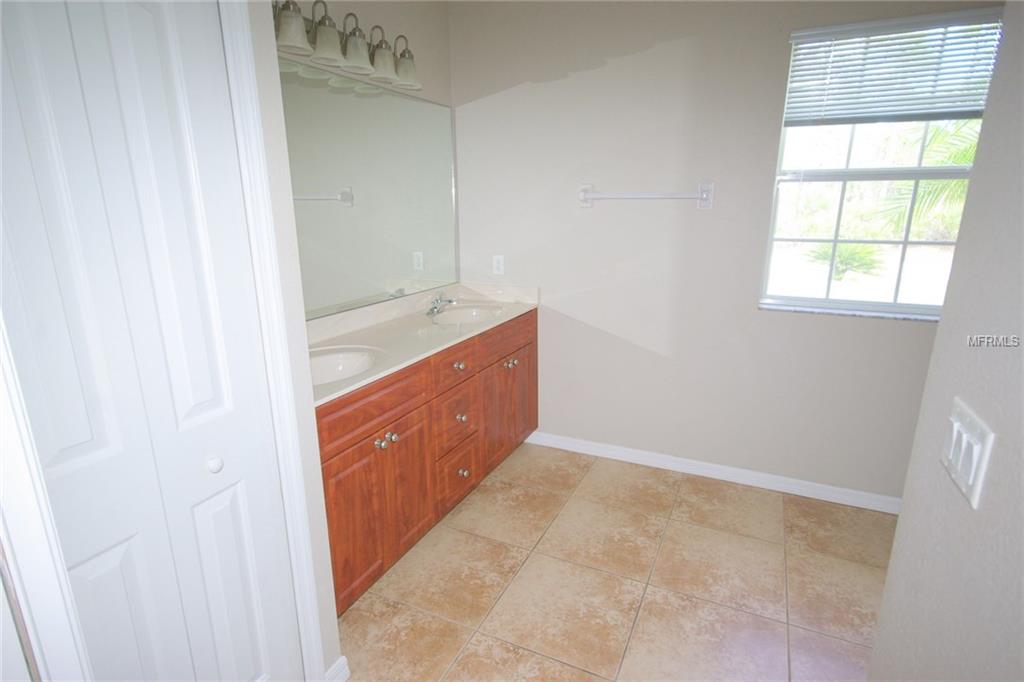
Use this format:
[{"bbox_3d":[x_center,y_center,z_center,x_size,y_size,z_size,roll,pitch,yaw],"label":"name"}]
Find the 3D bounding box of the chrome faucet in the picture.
[{"bbox_3d":[-0.379,-0.208,2.933,0.155,0.115,0.156,6,16,25],"label":"chrome faucet"}]

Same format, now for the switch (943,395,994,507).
[{"bbox_3d":[0.654,0.158,0.785,0.009,0.114,0.164,6,16,25],"label":"switch"}]

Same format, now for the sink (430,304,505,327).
[{"bbox_3d":[-0.243,-0.071,2.910,0.352,0.145,0.510,6,16,25],"label":"sink"}]

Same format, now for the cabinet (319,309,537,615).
[{"bbox_3d":[-0.487,0.407,2.621,0.547,0.864,1.872,6,16,25],"label":"cabinet"}]

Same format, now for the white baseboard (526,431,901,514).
[{"bbox_3d":[1.074,0.719,3.018,2.166,0.095,0.015,6,16,25],"label":"white baseboard"}]

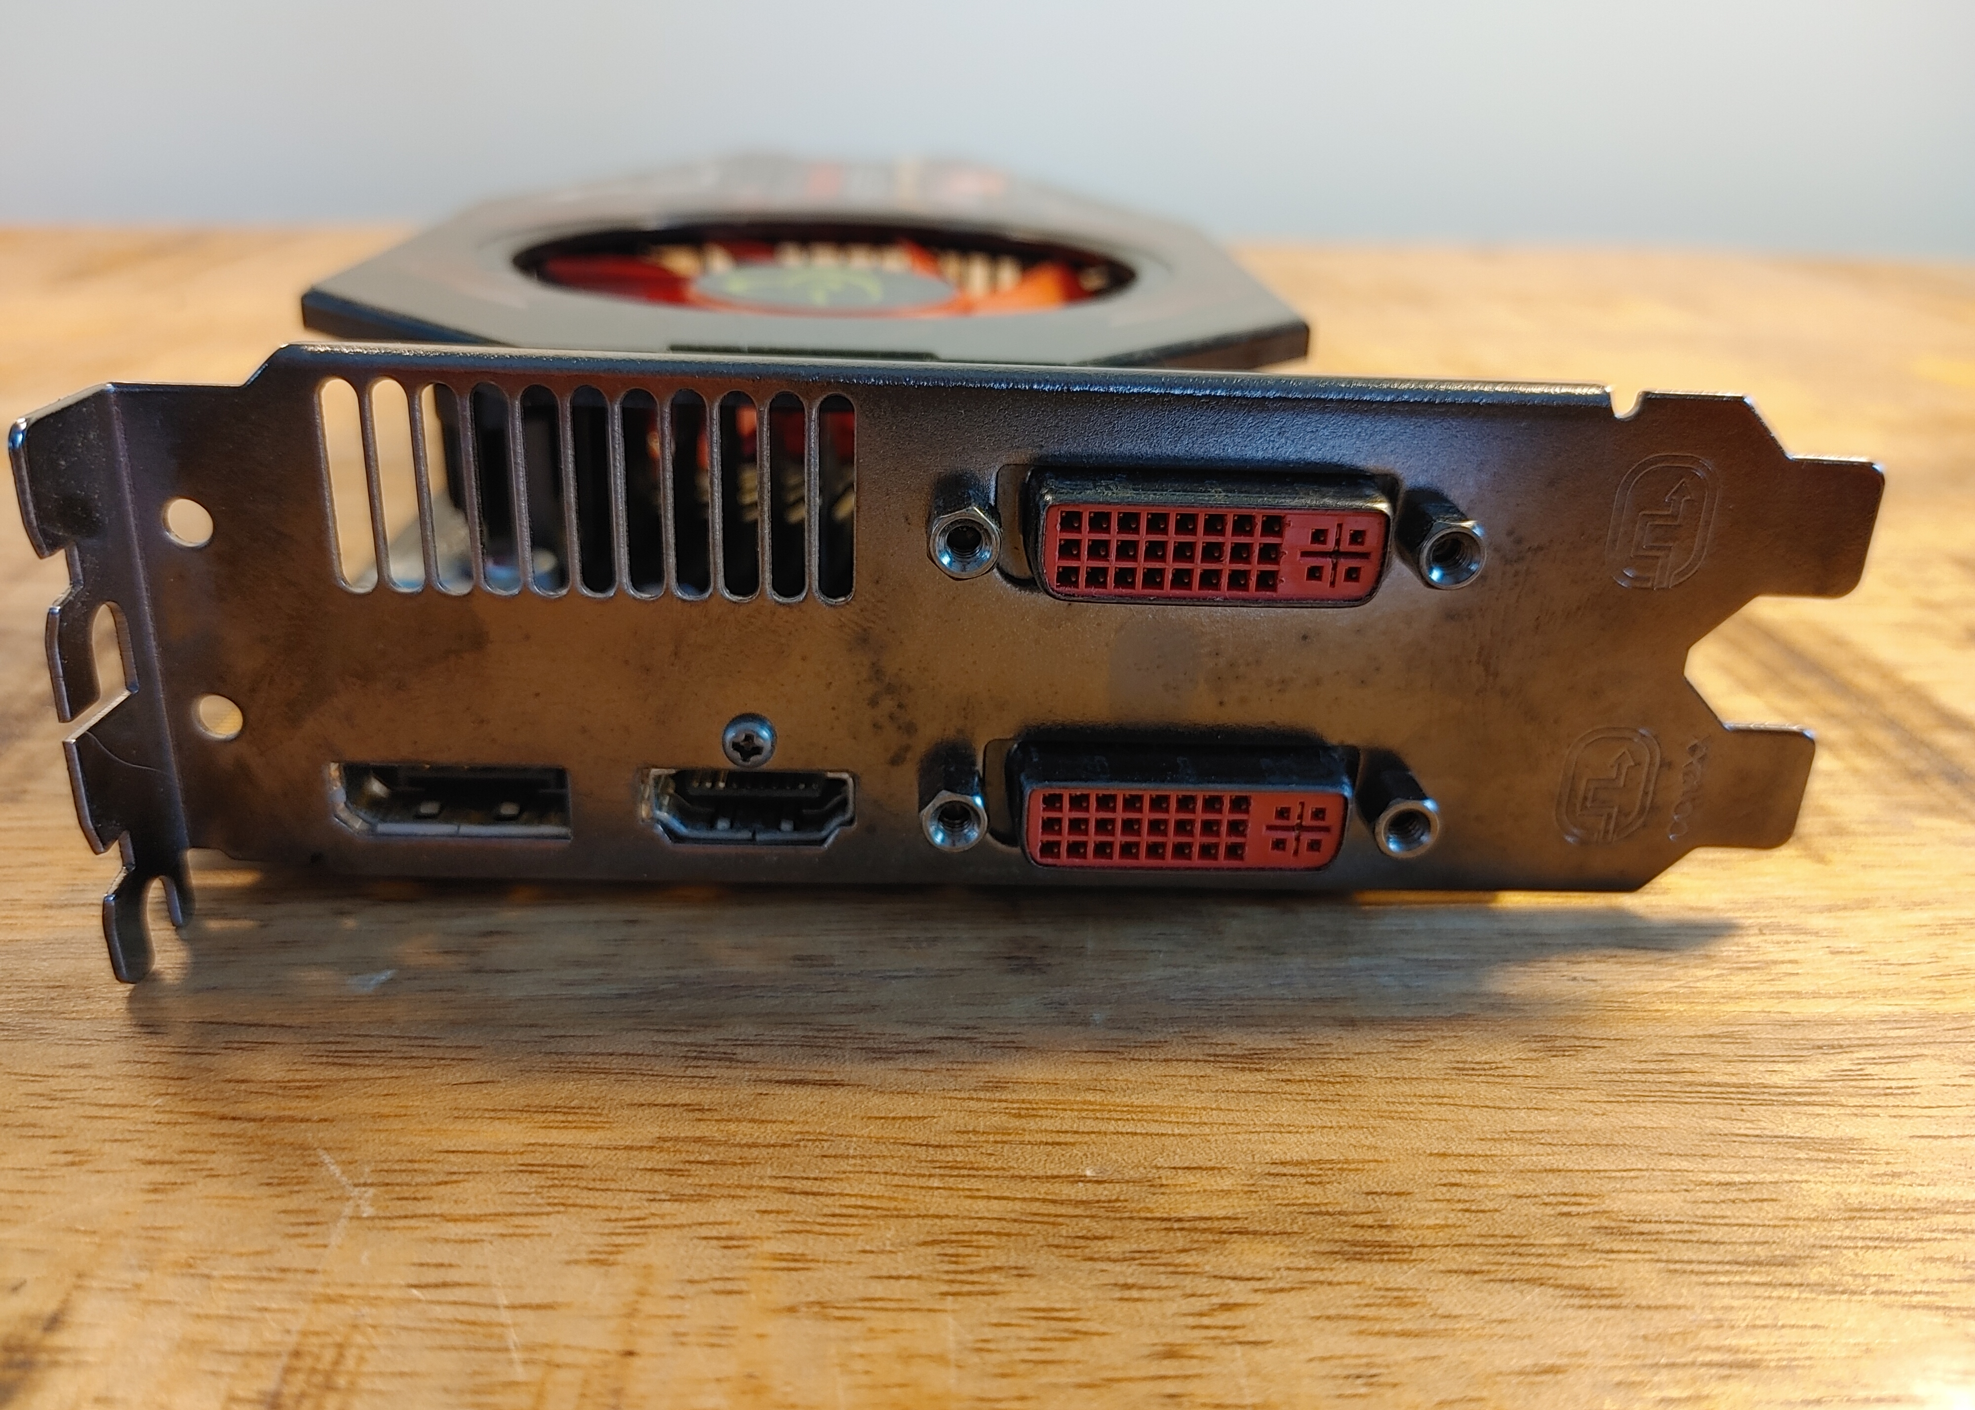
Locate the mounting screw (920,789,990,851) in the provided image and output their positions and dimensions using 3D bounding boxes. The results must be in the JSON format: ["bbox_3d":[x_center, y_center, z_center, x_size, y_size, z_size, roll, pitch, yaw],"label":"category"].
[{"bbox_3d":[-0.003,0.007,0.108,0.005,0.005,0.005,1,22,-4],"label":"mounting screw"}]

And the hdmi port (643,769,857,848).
[{"bbox_3d":[-0.018,0.007,0.111,0.015,0.006,0.006,1,22,-4],"label":"hdmi port"}]

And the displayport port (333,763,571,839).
[{"bbox_3d":[-0.039,0.006,0.110,0.017,0.006,0.006,1,22,-4],"label":"displayport port"}]

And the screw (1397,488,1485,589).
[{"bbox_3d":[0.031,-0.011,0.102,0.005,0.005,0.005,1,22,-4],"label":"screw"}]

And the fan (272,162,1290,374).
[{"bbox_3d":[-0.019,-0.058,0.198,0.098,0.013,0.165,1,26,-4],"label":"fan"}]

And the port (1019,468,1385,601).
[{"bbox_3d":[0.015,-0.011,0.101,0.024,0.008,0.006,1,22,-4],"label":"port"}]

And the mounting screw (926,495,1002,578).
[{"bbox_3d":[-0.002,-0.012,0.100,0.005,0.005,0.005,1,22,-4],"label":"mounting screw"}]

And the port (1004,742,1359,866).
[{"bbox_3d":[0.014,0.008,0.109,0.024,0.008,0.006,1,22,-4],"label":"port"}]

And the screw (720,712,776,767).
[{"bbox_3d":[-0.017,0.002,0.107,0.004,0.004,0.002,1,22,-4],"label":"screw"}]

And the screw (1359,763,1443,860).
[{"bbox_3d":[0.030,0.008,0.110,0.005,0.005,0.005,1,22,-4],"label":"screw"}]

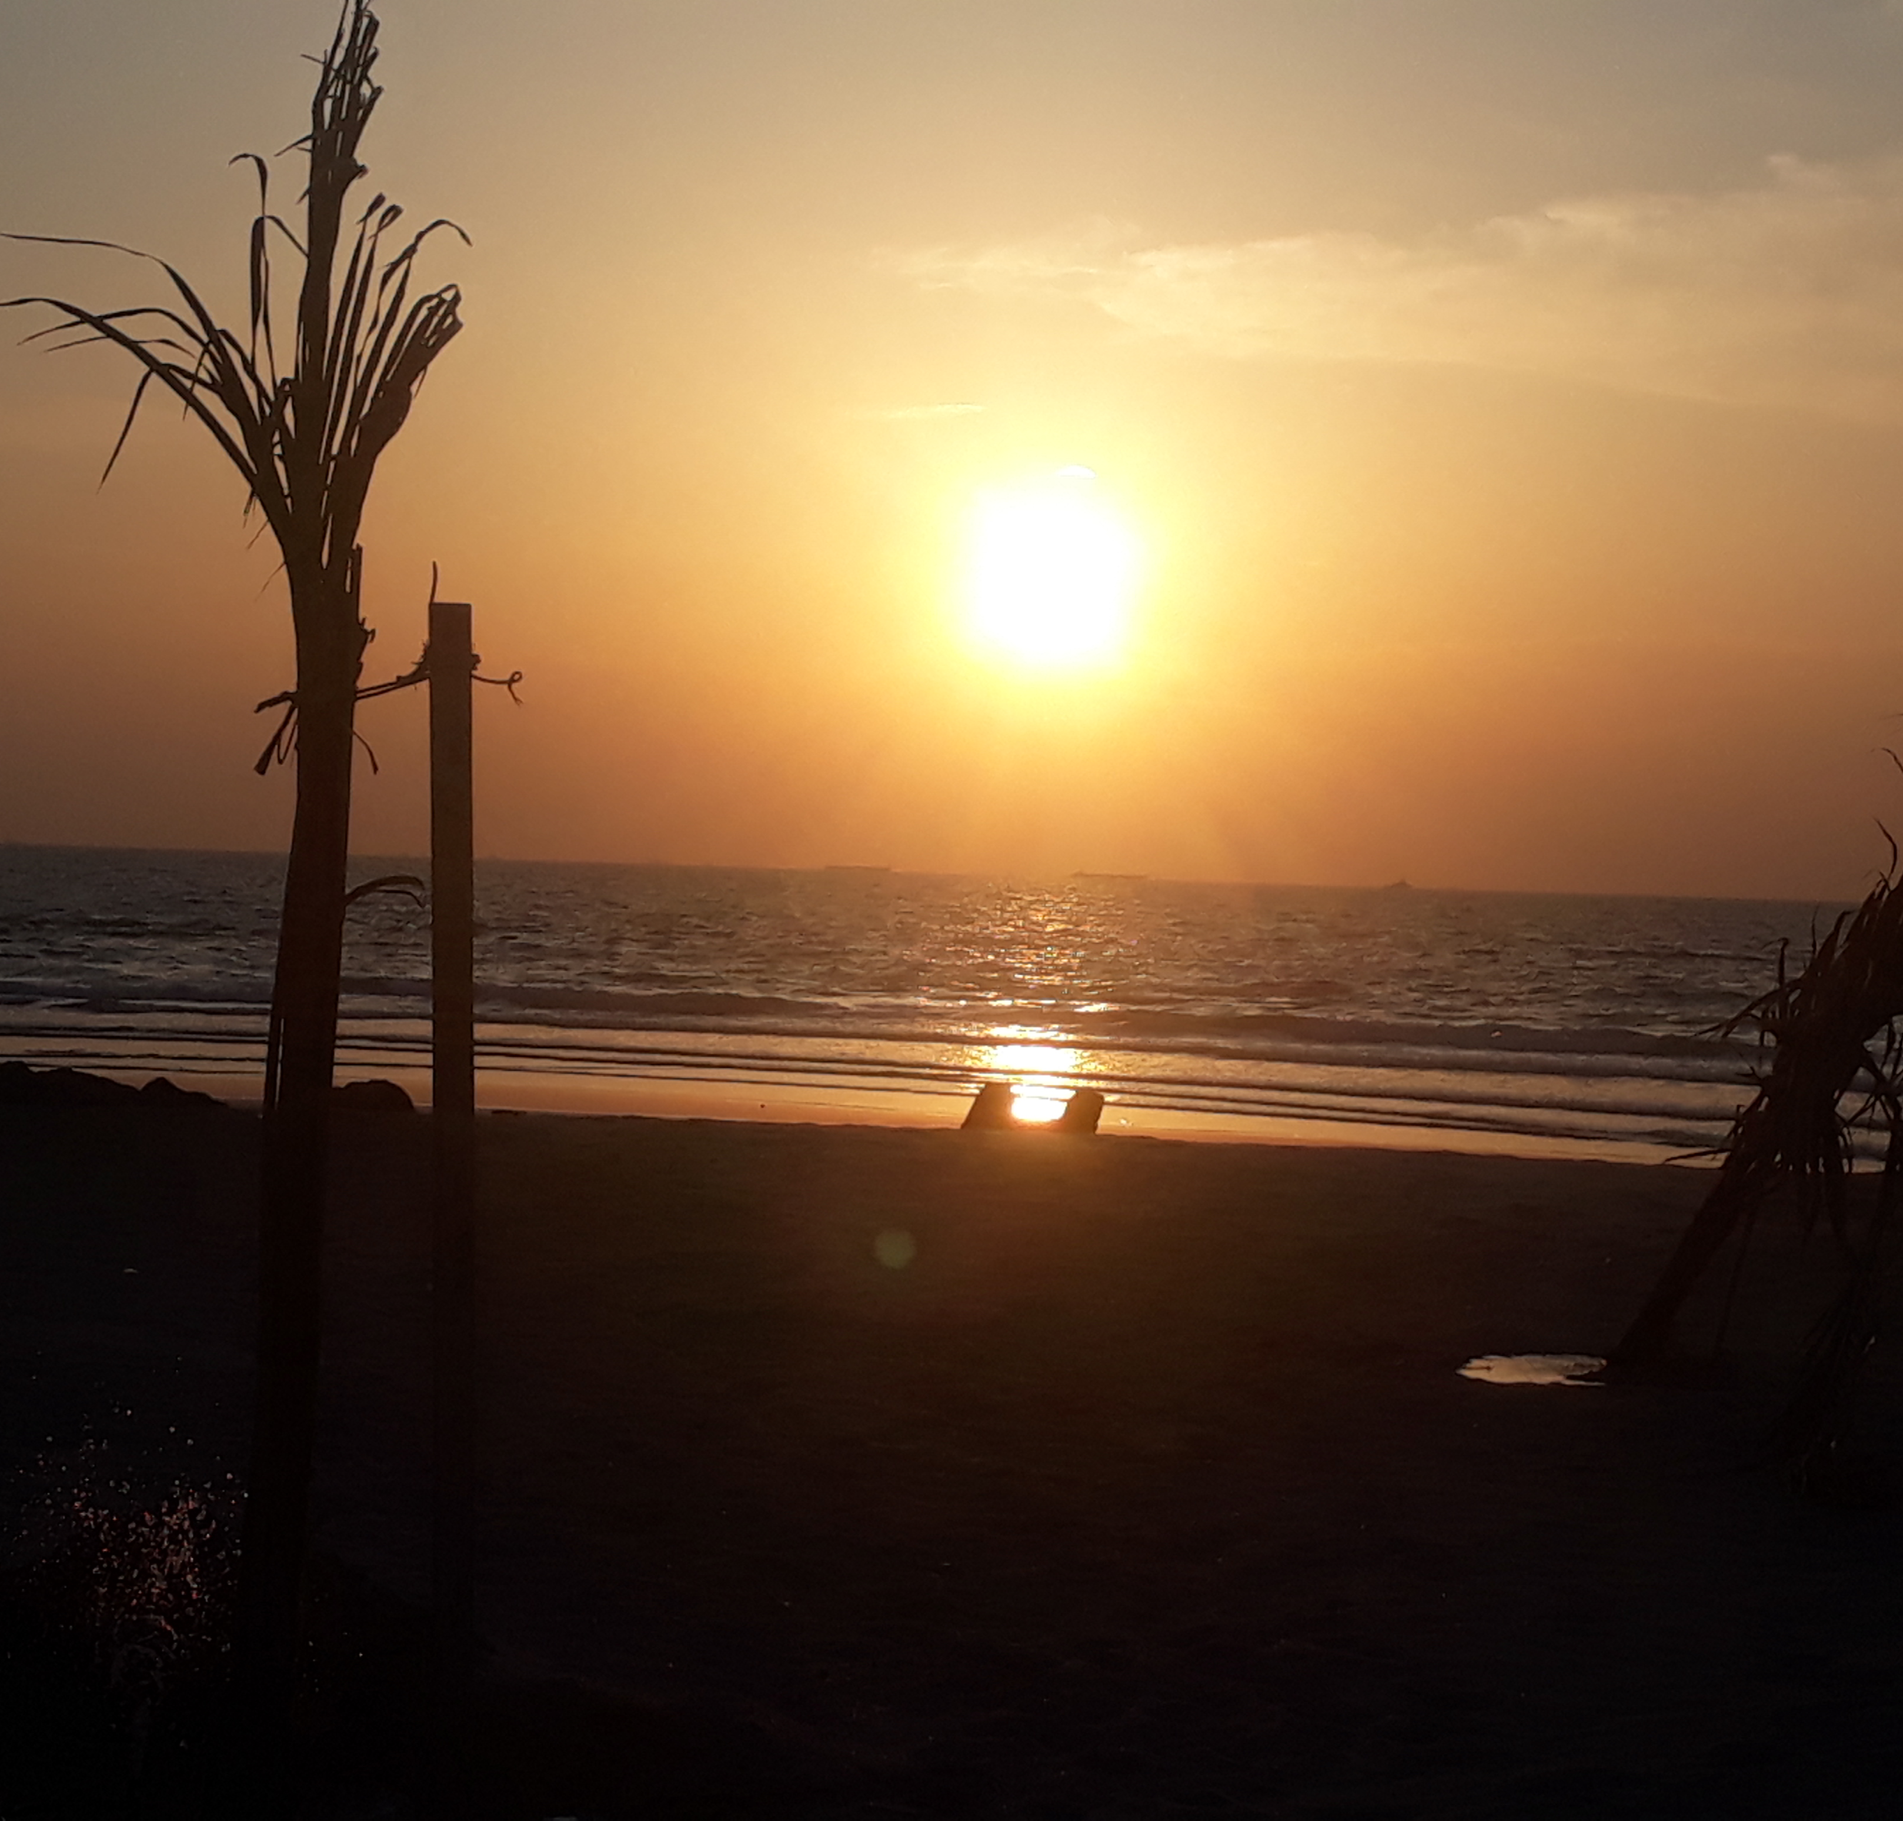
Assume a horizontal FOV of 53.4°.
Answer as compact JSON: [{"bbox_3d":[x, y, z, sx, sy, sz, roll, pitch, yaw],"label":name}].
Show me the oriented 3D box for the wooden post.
[{"bbox_3d":[-1.106,0.646,4.200,0.092,2.661,0.084,0,1,-8],"label":"wooden post"}]

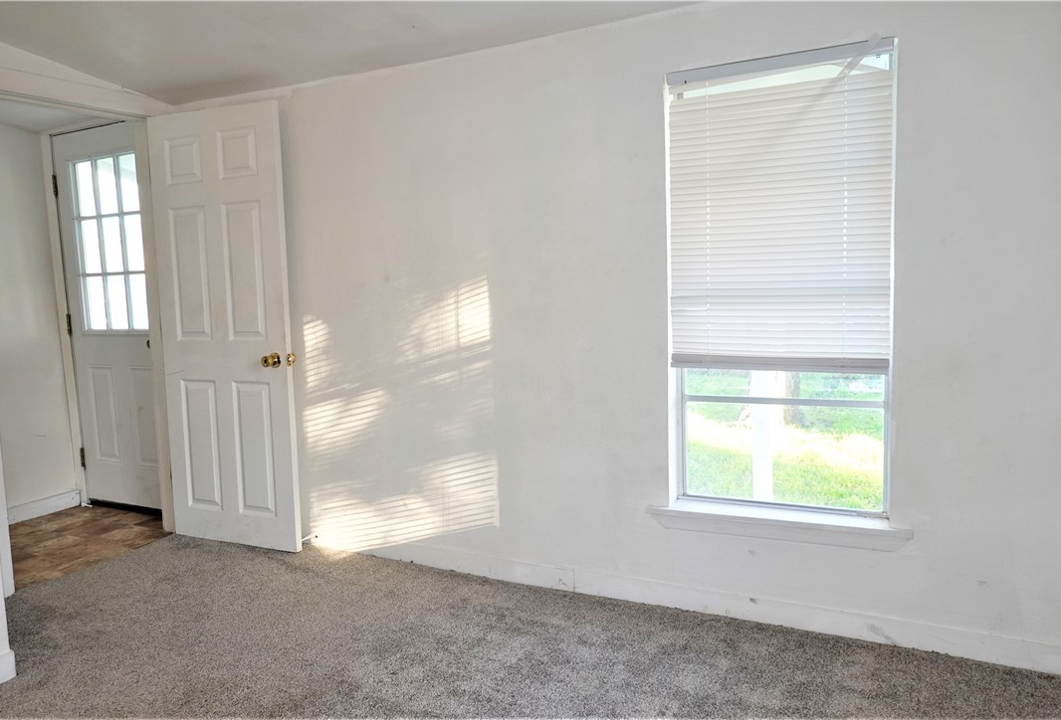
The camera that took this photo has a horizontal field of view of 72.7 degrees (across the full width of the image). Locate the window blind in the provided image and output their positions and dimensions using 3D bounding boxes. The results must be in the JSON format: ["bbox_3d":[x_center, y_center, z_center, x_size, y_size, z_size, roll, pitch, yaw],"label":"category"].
[{"bbox_3d":[0.810,-0.470,2.399,0.702,1.023,0.042,1,5,26],"label":"window blind"}]

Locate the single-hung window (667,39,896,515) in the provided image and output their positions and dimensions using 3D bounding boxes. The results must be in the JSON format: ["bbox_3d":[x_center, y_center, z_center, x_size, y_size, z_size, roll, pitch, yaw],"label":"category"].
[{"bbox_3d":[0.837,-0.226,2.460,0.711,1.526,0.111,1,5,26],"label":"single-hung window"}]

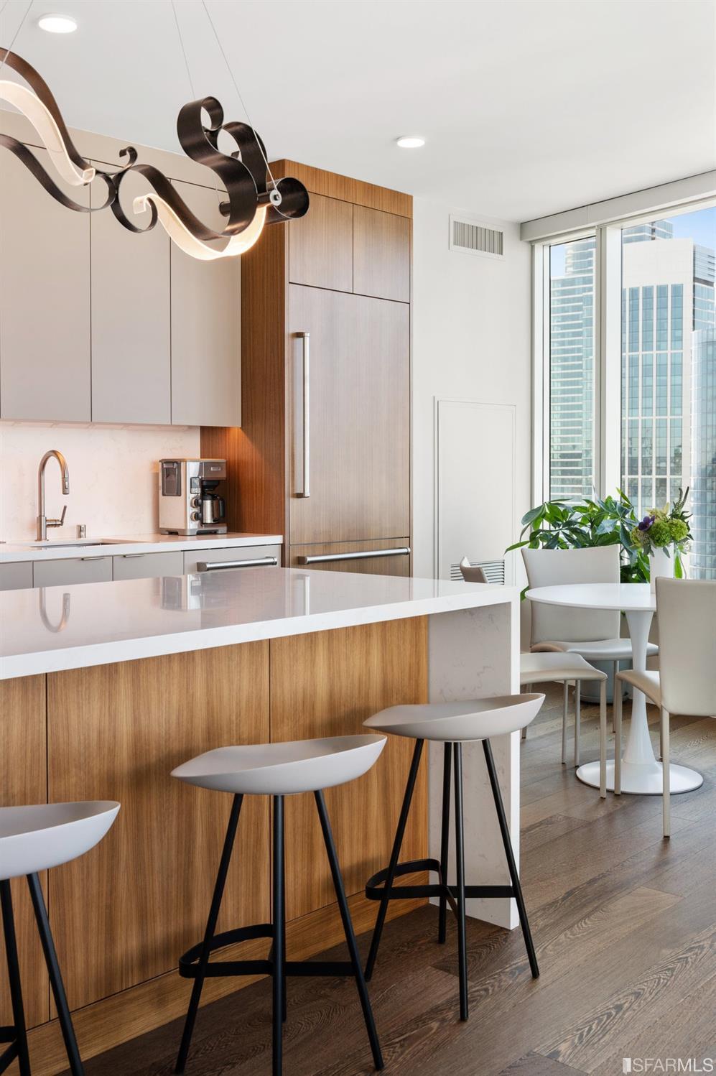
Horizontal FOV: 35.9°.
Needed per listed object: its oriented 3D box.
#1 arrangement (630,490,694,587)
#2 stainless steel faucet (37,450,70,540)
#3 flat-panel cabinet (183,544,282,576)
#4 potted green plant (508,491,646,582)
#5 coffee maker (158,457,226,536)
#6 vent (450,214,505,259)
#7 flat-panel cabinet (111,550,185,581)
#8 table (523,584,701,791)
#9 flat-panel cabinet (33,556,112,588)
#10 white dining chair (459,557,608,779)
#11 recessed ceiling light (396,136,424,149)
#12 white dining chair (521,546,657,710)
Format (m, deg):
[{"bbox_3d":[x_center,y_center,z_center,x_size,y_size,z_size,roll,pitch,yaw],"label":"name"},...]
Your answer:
[{"bbox_3d":[1.195,0.012,4.360,0.250,0.410,0.250,3,4,43],"label":"arrangement"},{"bbox_3d":[-1.353,-0.197,5.088,0.250,0.425,0.130,3,4,43],"label":"stainless steel faucet"},{"bbox_3d":[-0.805,0.408,5.494,0.600,0.750,0.608,3,4,43],"label":"flat-panel cabinet"},{"bbox_3d":[1.202,0.298,5.766,0.750,1.120,0.720,3,4,43],"label":"potted green plant"},{"bbox_3d":[-0.844,-0.215,5.761,0.235,0.380,0.360,-2,4,-32],"label":"coffee maker"},{"bbox_3d":[0.711,-1.769,6.545,0.550,0.200,0.025,-3,5,-45],"label":"vent"},{"bbox_3d":[-1.144,0.430,5.131,0.600,0.750,0.385,3,4,43],"label":"flat-panel cabinet"},{"bbox_3d":[1.108,0.580,4.329,0.900,0.720,0.900,0,3,0],"label":"table"},{"bbox_3d":[-1.405,0.447,4.851,0.600,0.750,0.382,3,4,43],"label":"flat-panel cabinet"},{"bbox_3d":[0.690,0.516,4.300,0.510,0.855,0.470,0,3,-1],"label":"white dining chair"},{"bbox_3d":[0.244,-1.831,5.135,0.140,0.020,0.140,0,3,0],"label":"recessed ceiling light"},{"bbox_3d":[1.012,0.481,4.845,0.470,0.860,0.520,-1,3,-12],"label":"white dining chair"}]

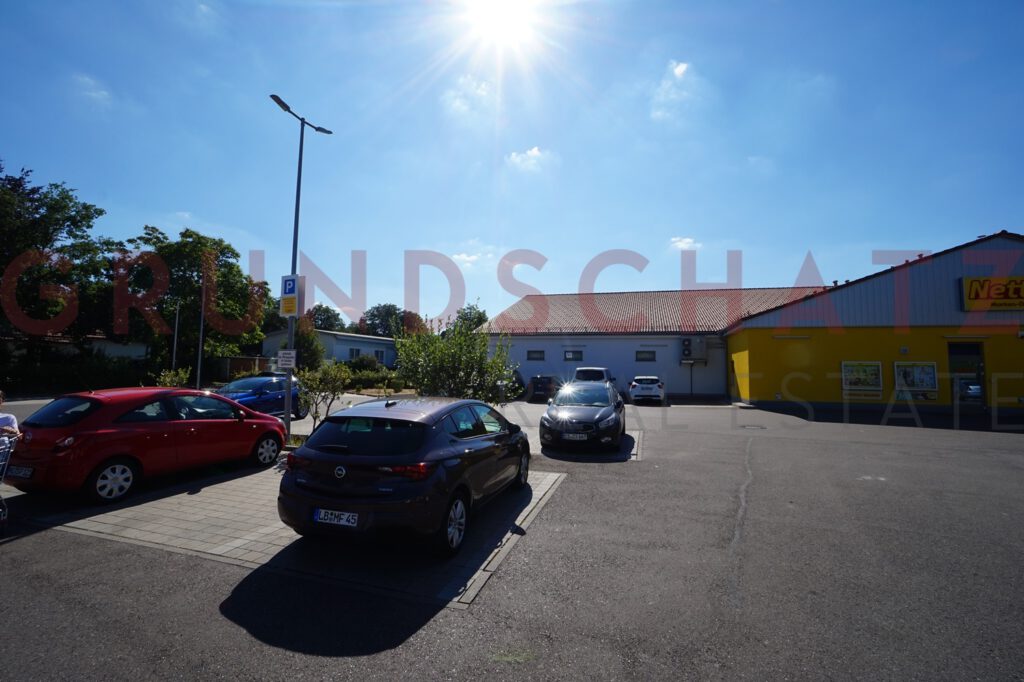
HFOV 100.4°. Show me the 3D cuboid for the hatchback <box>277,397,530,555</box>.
[{"bbox_3d":[-0.999,1.550,5.981,1.840,1.485,4.370,0,-4,17],"label":"hatchback"}]

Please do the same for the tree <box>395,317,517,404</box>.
[{"bbox_3d":[-1.284,0.998,9.453,2.650,3.011,2.500,1,-4,-8],"label":"tree"}]

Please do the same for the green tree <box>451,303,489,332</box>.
[{"bbox_3d":[-5.458,0.302,55.098,5.000,10.378,5.000,1,-4,-6],"label":"green tree"}]

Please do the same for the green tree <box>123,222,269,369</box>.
[{"bbox_3d":[-22.769,-2.232,30.197,8.800,11.699,8.800,4,-5,-37],"label":"green tree"}]

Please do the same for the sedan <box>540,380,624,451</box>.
[{"bbox_3d":[2.126,1.956,11.697,1.800,1.480,4.450,0,-4,17],"label":"sedan"}]

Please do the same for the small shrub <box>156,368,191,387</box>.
[{"bbox_3d":[-9.372,1.686,11.809,1.050,1.700,1.050,4,-5,-38],"label":"small shrub"}]

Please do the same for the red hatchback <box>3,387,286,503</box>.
[{"bbox_3d":[-5.842,1.579,7.384,1.740,1.488,4.000,0,-4,17],"label":"red hatchback"}]

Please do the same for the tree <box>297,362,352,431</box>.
[{"bbox_3d":[-4.537,1.526,10.320,1.300,1.980,1.250,2,-4,-23],"label":"tree"}]

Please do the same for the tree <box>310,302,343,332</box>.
[{"bbox_3d":[-28.715,0.052,65.118,6.000,11.649,6.000,2,-4,-24],"label":"tree"}]

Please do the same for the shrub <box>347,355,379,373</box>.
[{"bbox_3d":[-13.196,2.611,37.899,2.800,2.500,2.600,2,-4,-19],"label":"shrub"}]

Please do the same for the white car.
[{"bbox_3d":[7.796,2.894,24.568,1.760,1.460,4.000,0,-4,17],"label":"white car"}]

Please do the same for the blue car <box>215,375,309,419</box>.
[{"bbox_3d":[-8.675,1.990,14.395,1.780,1.500,4.150,0,-4,15],"label":"blue car"}]

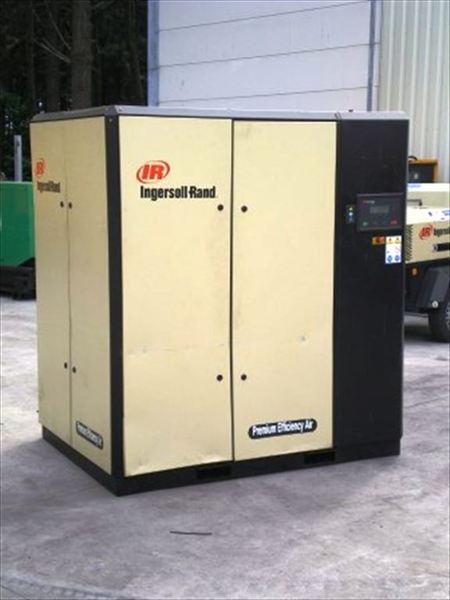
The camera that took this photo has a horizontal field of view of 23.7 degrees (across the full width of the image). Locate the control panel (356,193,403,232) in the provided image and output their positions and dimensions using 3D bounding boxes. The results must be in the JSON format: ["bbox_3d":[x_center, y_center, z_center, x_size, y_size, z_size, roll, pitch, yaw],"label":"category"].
[{"bbox_3d":[0.749,-0.430,5.261,0.271,0.179,0.040,-4,9,-27],"label":"control panel"}]

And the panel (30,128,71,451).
[{"bbox_3d":[-0.869,-0.096,5.504,0.040,1.613,0.538,-4,9,-27],"label":"panel"}]

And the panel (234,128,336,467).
[{"bbox_3d":[0.279,-0.041,5.107,0.549,1.589,0.040,-4,9,-27],"label":"panel"}]

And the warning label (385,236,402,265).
[{"bbox_3d":[0.839,-0.249,5.345,0.093,0.136,0.005,-4,9,-27],"label":"warning label"}]

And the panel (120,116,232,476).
[{"bbox_3d":[-0.217,-0.013,4.858,0.540,1.593,0.040,-4,9,-27],"label":"panel"}]

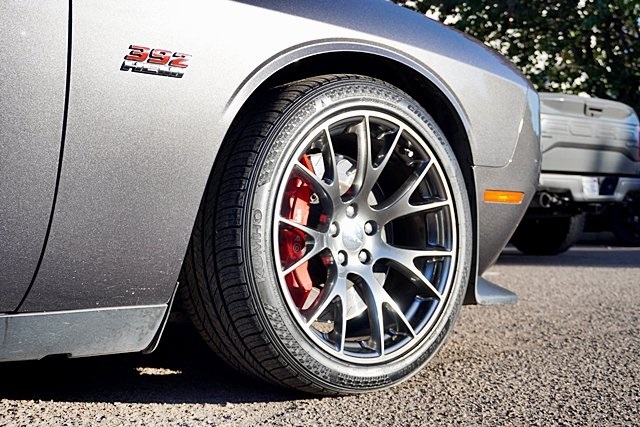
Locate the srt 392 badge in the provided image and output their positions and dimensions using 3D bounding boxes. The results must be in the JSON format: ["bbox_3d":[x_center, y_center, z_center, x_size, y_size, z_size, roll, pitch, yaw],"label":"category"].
[{"bbox_3d":[-0.285,-0.265,1.335,0.132,0.048,0.009,1,-11,-36],"label":"srt 392 badge"}]

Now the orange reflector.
[{"bbox_3d":[0.449,-0.039,1.860,0.158,0.029,0.015,2,-1,-40],"label":"orange reflector"}]

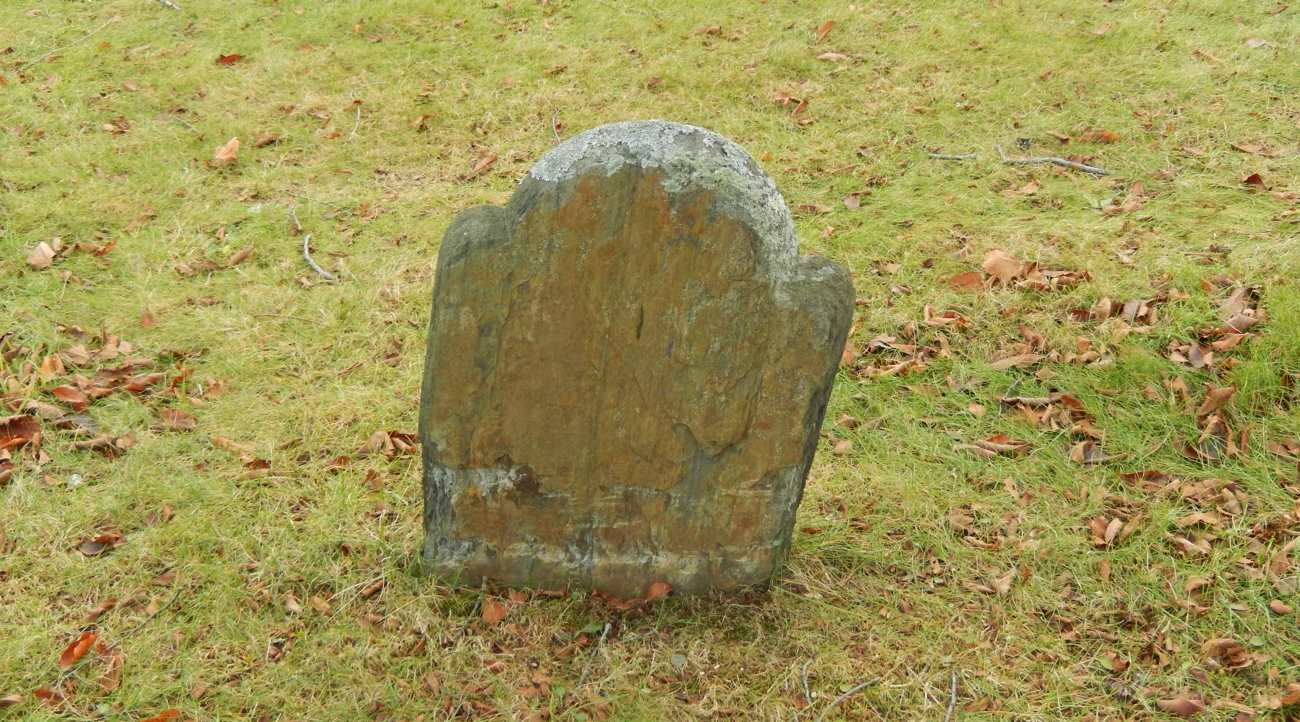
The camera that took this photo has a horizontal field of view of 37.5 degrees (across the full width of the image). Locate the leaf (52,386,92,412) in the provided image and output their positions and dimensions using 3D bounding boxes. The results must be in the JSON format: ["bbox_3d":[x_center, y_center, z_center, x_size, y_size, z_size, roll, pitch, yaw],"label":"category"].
[{"bbox_3d":[-0.903,0.059,2.991,0.050,0.025,0.028,12,29,18],"label":"leaf"}]

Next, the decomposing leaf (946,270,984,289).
[{"bbox_3d":[0.605,-0.156,3.674,0.074,0.024,0.048,0,27,0],"label":"decomposing leaf"}]

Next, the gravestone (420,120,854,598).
[{"bbox_3d":[-0.022,0.001,2.463,0.507,0.684,0.090,8,32,-1],"label":"gravestone"}]

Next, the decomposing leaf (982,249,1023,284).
[{"bbox_3d":[0.645,-0.172,3.508,0.067,0.040,0.046,2,28,0],"label":"decomposing leaf"}]

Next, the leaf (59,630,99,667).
[{"bbox_3d":[-0.770,0.388,2.583,0.028,0.024,0.070,10,28,20],"label":"leaf"}]

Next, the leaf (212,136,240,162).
[{"bbox_3d":[-0.864,-0.433,3.908,0.045,0.035,0.032,-13,32,-26],"label":"leaf"}]

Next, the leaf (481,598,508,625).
[{"bbox_3d":[-0.216,0.349,2.662,0.038,0.022,0.055,0,27,0],"label":"leaf"}]

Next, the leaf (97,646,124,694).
[{"bbox_3d":[-0.716,0.410,2.539,0.030,0.026,0.085,1,27,2],"label":"leaf"}]

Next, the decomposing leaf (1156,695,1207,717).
[{"bbox_3d":[0.684,0.445,2.470,0.065,0.022,0.034,2,27,4],"label":"decomposing leaf"}]

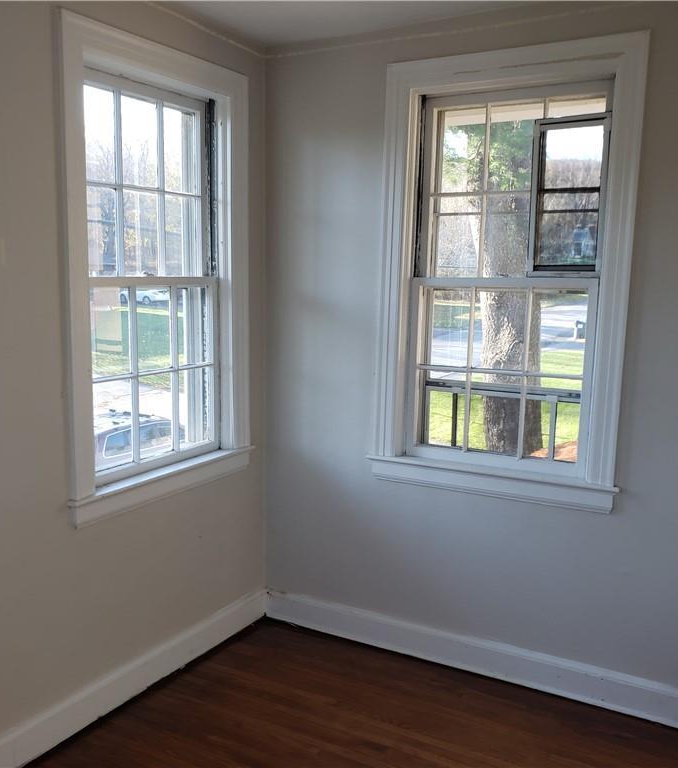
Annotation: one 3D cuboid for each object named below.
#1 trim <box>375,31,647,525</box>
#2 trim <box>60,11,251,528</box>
[{"bbox_3d":[0.588,-0.386,2.861,0.964,1.618,0.130,5,9,29],"label":"trim"},{"bbox_3d":[-0.630,-0.379,2.809,0.105,1.604,0.968,5,9,29],"label":"trim"}]

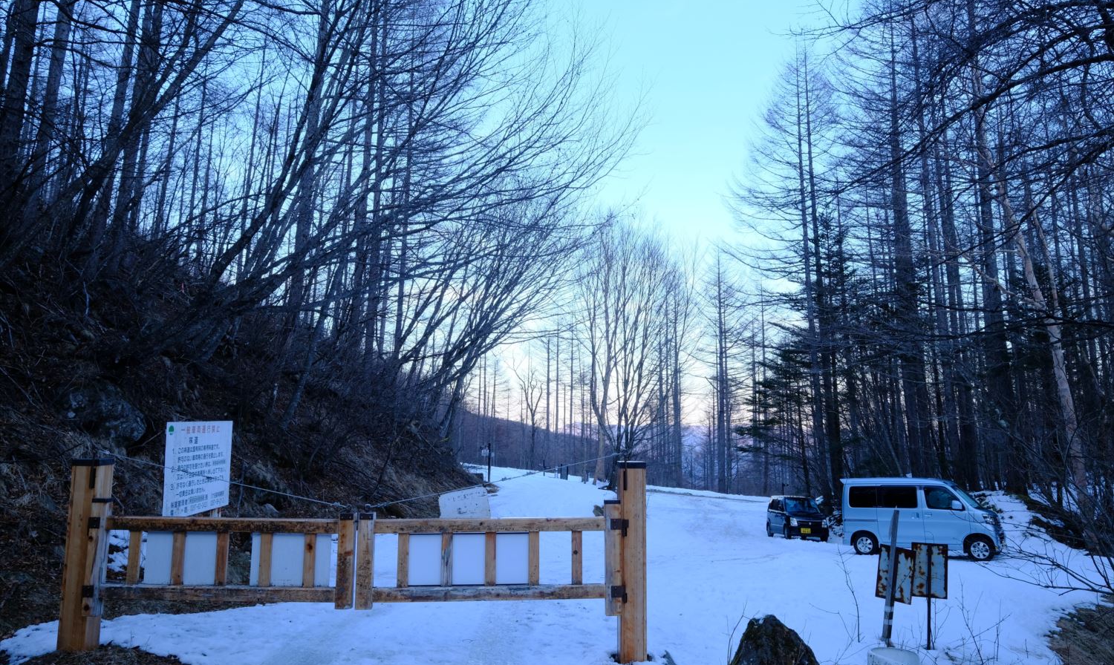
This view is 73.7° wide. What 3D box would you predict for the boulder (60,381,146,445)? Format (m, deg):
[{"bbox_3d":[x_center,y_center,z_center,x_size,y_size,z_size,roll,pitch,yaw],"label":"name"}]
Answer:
[{"bbox_3d":[-5.317,0.938,8.700,1.000,0.780,0.800,4,-8,-30],"label":"boulder"}]

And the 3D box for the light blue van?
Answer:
[{"bbox_3d":[8.865,4.470,18.064,3.395,1.880,1.475,-6,-12,29],"label":"light blue van"}]

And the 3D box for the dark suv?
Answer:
[{"bbox_3d":[9.440,7.300,29.330,1.475,1.645,3.395,1,-11,0],"label":"dark suv"}]

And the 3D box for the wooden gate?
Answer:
[{"bbox_3d":[-1.405,1.634,5.364,4.100,1.390,0.200,1,-7,-2],"label":"wooden gate"}]

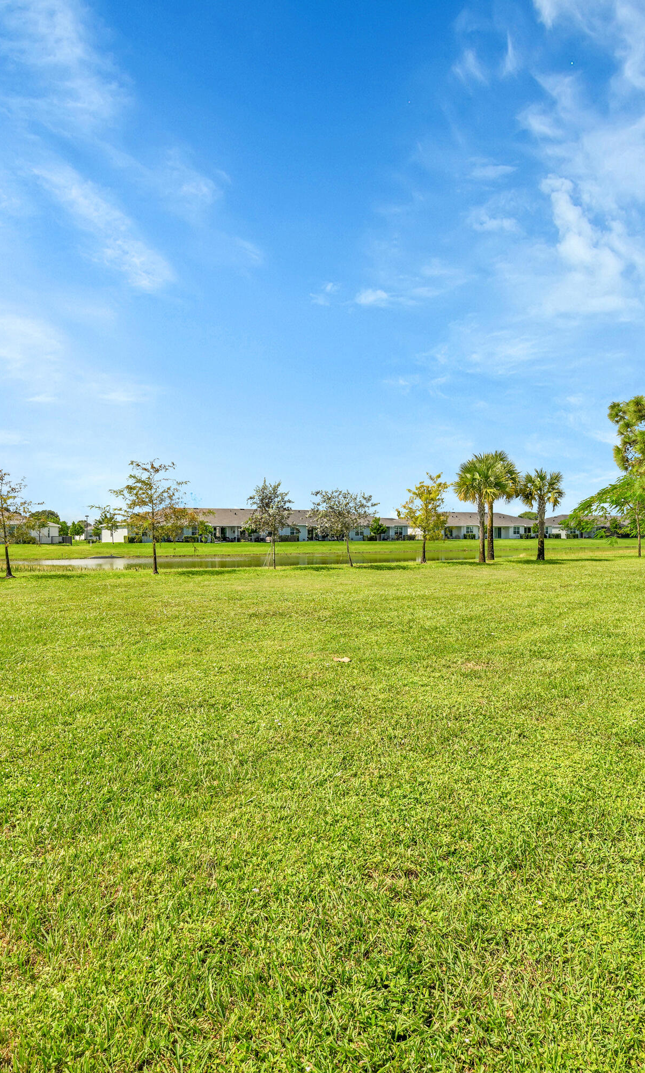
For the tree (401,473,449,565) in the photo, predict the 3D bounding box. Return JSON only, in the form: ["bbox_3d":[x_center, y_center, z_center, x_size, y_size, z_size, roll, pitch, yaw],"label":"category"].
[{"bbox_3d":[4.913,-0.889,30.000,2.400,4.370,2.350,0,1,0],"label":"tree"}]

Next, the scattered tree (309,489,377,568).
[{"bbox_3d":[0.905,-0.384,27.300,2.900,3.400,2.800,0,1,0],"label":"scattered tree"}]

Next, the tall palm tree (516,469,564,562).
[{"bbox_3d":[12.171,-1.192,34.975,2.700,5.130,2.700,0,1,19],"label":"tall palm tree"}]

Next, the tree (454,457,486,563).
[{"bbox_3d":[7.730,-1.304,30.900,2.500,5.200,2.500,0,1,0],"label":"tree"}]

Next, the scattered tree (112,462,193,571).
[{"bbox_3d":[-6.759,-0.767,24.975,3.200,4.580,3.200,0,1,-15],"label":"scattered tree"}]

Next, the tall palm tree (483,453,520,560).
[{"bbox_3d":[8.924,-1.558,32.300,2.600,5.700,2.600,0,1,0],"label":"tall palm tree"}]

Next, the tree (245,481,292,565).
[{"bbox_3d":[-2.367,-0.559,28.358,2.200,4.060,2.200,0,1,-5],"label":"tree"}]

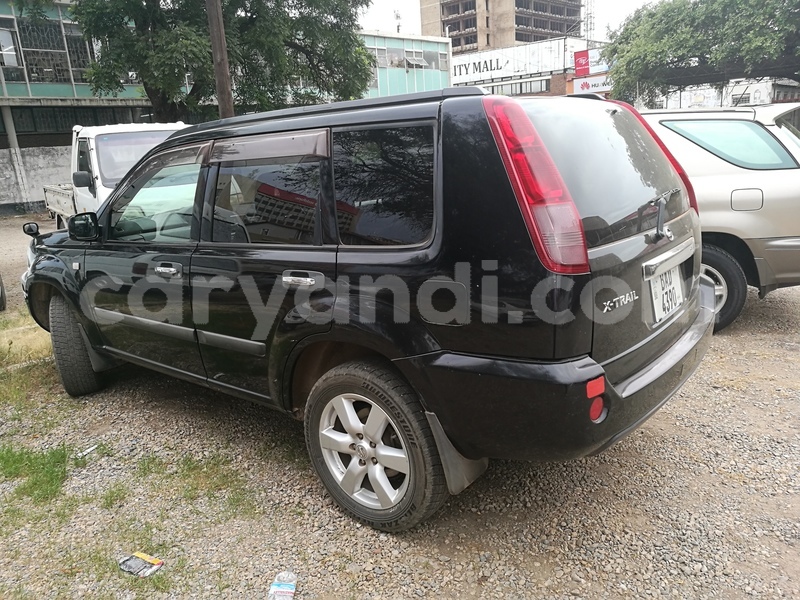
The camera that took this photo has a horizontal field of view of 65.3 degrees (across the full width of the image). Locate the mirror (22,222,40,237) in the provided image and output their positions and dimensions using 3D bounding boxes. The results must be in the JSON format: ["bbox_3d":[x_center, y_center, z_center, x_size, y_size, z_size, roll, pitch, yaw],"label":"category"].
[{"bbox_3d":[-2.452,-0.473,4.143,0.060,0.085,0.095,5,16,33],"label":"mirror"}]

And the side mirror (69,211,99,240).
[{"bbox_3d":[-1.629,-0.371,3.209,0.090,0.145,0.165,3,15,27],"label":"side mirror"}]

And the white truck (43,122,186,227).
[{"bbox_3d":[-4.190,-1.630,9.720,1.750,2.000,4.800,-13,16,-34],"label":"white truck"}]

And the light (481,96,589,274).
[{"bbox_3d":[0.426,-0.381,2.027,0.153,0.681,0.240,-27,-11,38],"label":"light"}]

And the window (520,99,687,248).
[{"bbox_3d":[0.837,-0.539,2.384,0.090,0.570,1.150,-35,-10,40],"label":"window"}]

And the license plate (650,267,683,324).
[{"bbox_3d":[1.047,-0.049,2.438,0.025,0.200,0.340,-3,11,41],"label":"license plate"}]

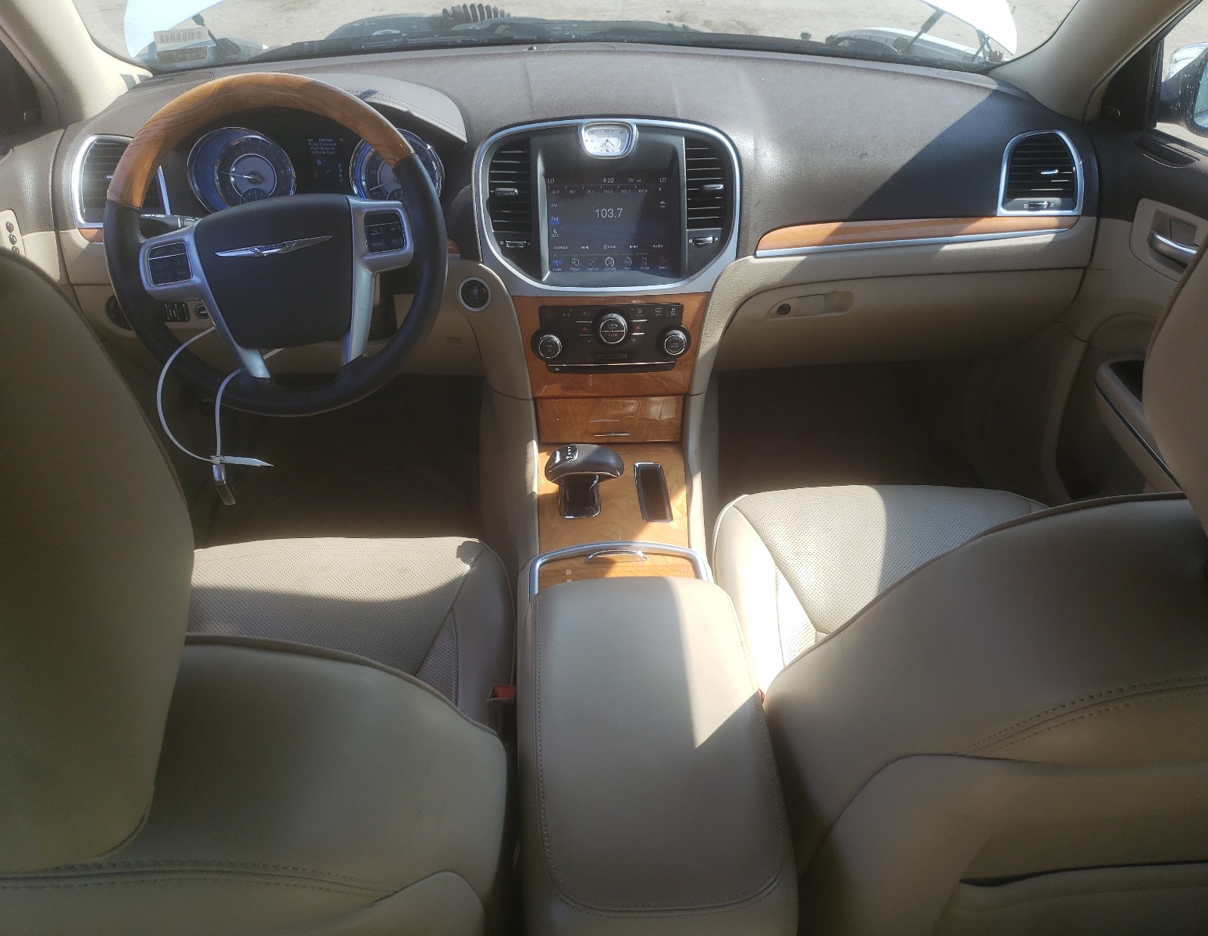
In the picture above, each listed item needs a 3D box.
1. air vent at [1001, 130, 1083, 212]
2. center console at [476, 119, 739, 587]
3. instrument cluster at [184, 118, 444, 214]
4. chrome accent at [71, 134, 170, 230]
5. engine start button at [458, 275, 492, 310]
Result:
[{"bbox_3d":[0.639,-0.431,1.375,0.122,0.122,0.035,-2,16,-5],"label":"air vent"},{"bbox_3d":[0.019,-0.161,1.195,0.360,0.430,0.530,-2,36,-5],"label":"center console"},{"bbox_3d":[-0.391,-0.404,1.295,0.335,0.146,0.075,-2,16,-5],"label":"instrument cluster"},{"bbox_3d":[-0.650,-0.384,1.265,0.122,0.122,0.035,-2,16,-5],"label":"chrome accent"},{"bbox_3d":[-0.176,-0.240,1.285,0.046,0.046,0.015,6,22,7],"label":"engine start button"}]

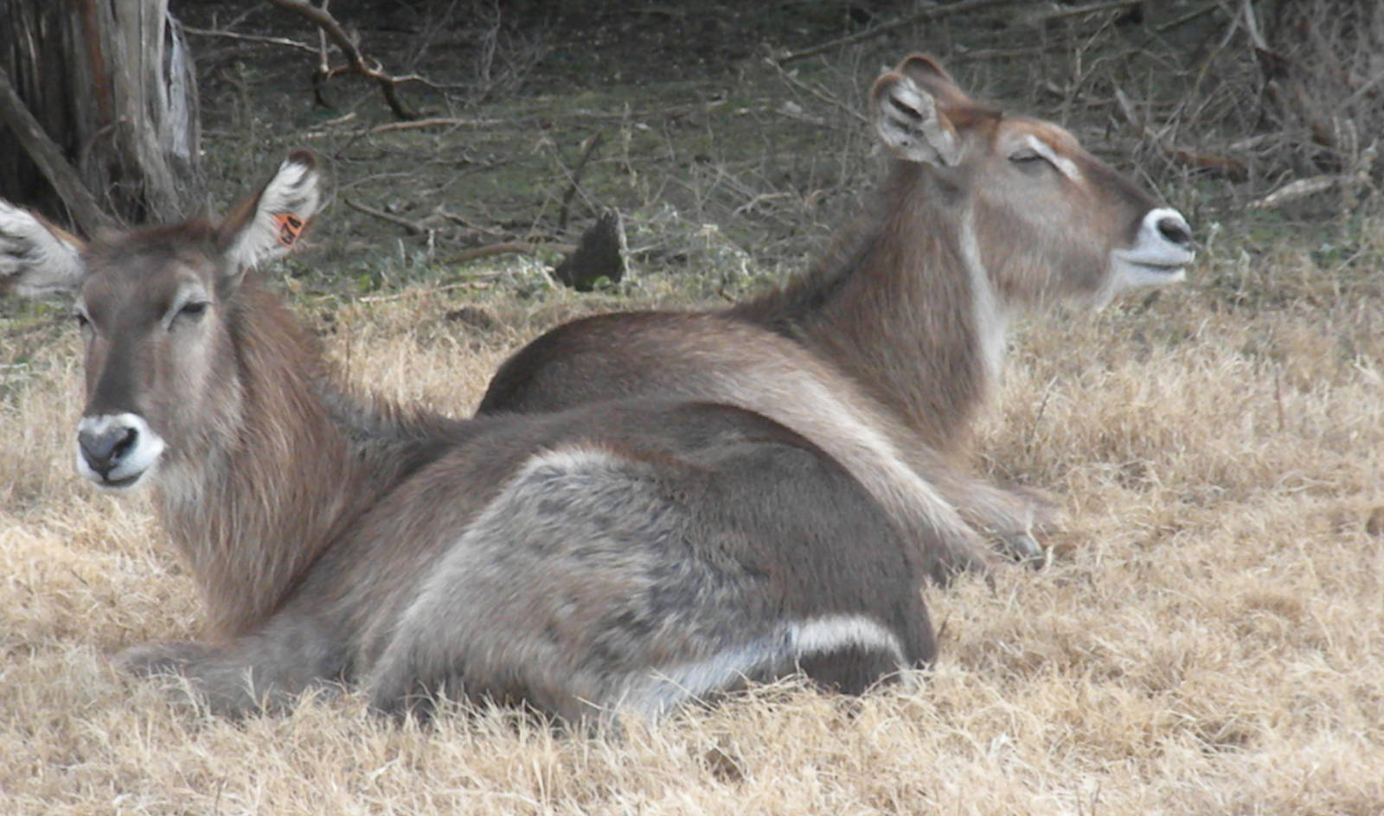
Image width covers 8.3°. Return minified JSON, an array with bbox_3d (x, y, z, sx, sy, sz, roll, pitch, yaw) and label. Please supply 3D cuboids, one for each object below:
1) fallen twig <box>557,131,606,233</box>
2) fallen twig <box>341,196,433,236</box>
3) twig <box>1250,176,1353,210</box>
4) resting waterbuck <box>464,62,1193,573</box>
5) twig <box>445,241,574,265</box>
[{"bbox_3d":[-0.224,-0.460,19.400,0.100,0.210,0.090,0,7,0],"label":"fallen twig"},{"bbox_3d":[-0.624,-0.393,19.500,0.180,0.075,0.160,0,7,0],"label":"fallen twig"},{"bbox_3d":[1.270,-0.451,19.900,0.210,0.070,0.110,0,7,0],"label":"twig"},{"bbox_3d":[0.207,-0.145,14.550,1.180,0.780,0.580,-6,9,-43],"label":"resting waterbuck"},{"bbox_3d":[-0.362,-0.307,18.900,0.260,0.050,0.100,0,7,0],"label":"twig"}]

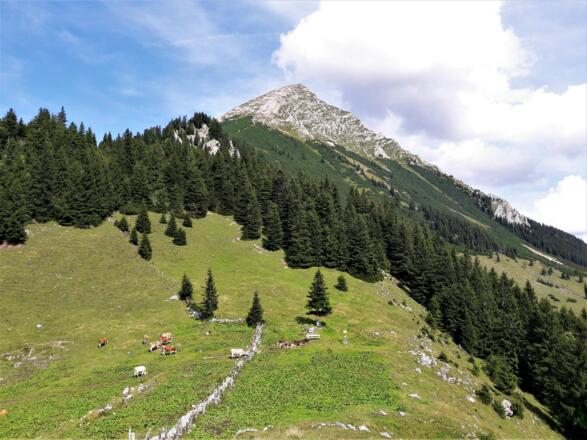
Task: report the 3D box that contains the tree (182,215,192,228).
[{"bbox_3d":[-34.165,0.483,153.000,3.223,4.512,3.223,0,-3,0],"label":"tree"}]

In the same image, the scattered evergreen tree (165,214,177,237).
[{"bbox_3d":[-36.569,1.720,142.000,3.739,6.731,3.739,0,-3,0],"label":"scattered evergreen tree"}]

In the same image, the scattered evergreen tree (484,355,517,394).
[{"bbox_3d":[27.510,20.540,63.000,4.180,5.240,4.180,0,0,0],"label":"scattered evergreen tree"}]

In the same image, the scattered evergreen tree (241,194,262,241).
[{"bbox_3d":[-11.370,-0.550,130.000,5.750,12.320,5.750,0,0,0],"label":"scattered evergreen tree"}]

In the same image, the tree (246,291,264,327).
[{"bbox_3d":[-5.726,13.499,72.000,2.654,5.460,2.654,0,-3,0],"label":"tree"}]

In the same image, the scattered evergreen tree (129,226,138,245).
[{"bbox_3d":[-39.570,3.980,118.000,2.240,4.470,2.240,0,0,0],"label":"scattered evergreen tree"}]

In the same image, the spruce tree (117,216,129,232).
[{"bbox_3d":[-44.540,1.240,124.000,3.130,4.050,3.130,0,0,0],"label":"spruce tree"}]

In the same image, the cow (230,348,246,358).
[{"bbox_3d":[-7.620,18.590,66.000,2.150,1.350,0.650,0,0,0],"label":"cow"}]

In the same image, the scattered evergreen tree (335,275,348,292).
[{"bbox_3d":[9.195,12.087,90.000,2.654,3.318,2.654,0,-3,0],"label":"scattered evergreen tree"}]

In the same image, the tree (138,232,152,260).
[{"bbox_3d":[-35.220,6.370,113.000,3.210,6.550,3.210,0,0,0],"label":"tree"}]

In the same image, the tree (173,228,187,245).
[{"bbox_3d":[-28.760,4.300,120.000,3.410,4.800,3.410,0,0,0],"label":"tree"}]

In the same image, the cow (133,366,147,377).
[{"bbox_3d":[-19.376,19.174,60.000,2.100,1.380,0.750,3,-4,-41],"label":"cow"}]

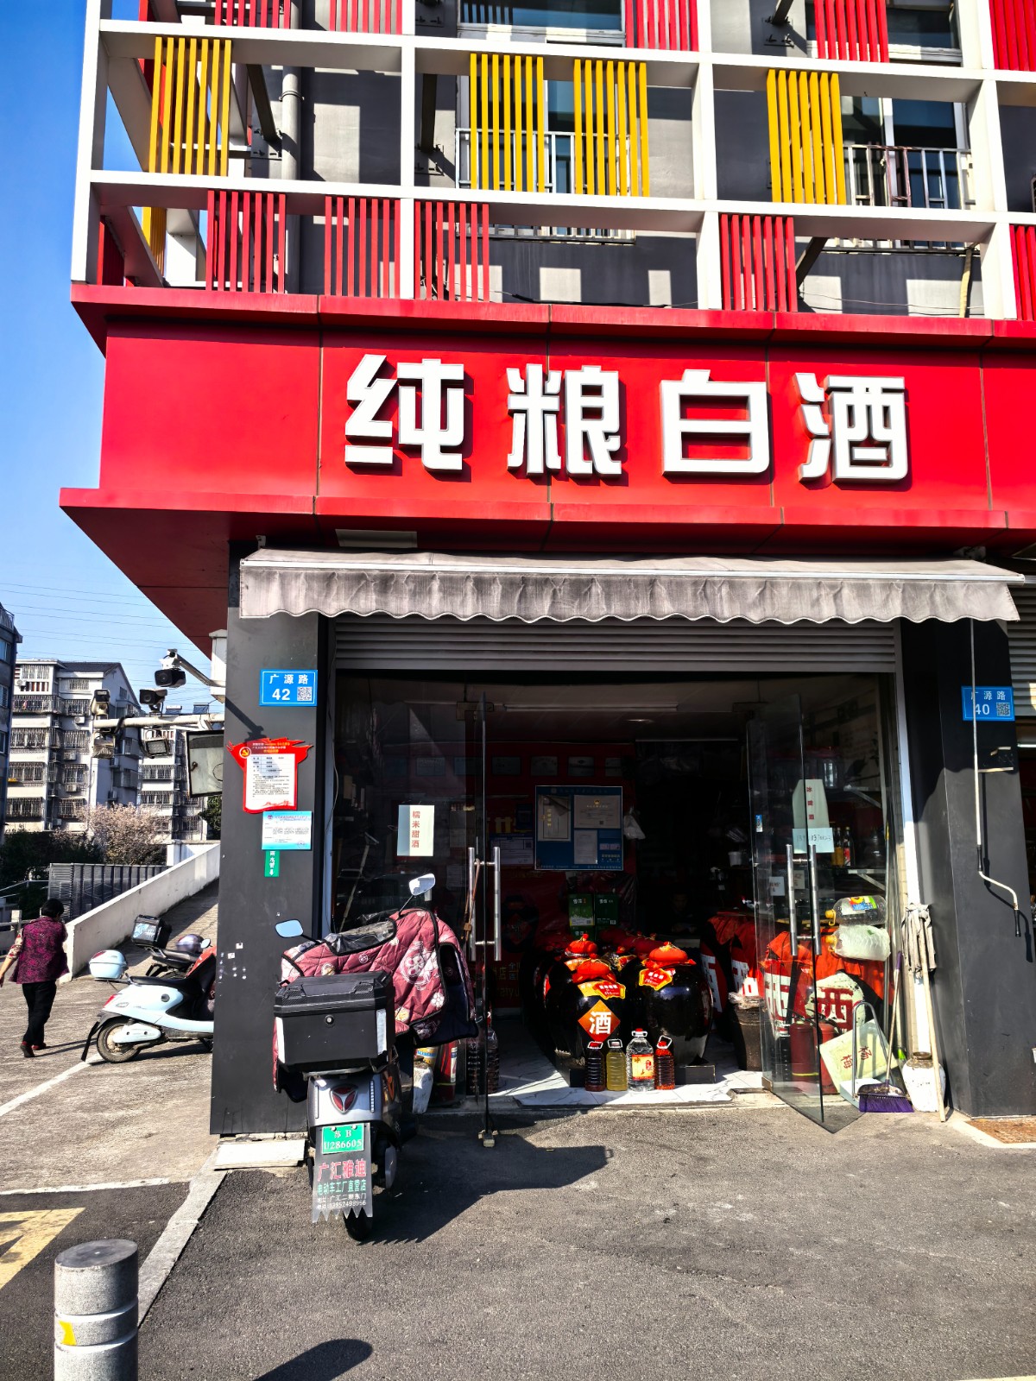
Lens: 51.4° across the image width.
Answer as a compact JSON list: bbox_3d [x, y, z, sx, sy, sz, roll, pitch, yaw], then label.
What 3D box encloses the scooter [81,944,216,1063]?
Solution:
[{"bbox_3d":[-3.067,2.795,9.734,1.680,1.080,0.680,0,-9,-2],"label":"scooter"}]

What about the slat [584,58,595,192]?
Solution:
[{"bbox_3d":[0.409,-3.179,6.132,0.035,0.857,0.066,0,-9,-5],"label":"slat"}]

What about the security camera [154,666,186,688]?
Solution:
[{"bbox_3d":[-1.715,-0.064,5.326,0.083,0.090,0.170,-2,2,10],"label":"security camera"}]

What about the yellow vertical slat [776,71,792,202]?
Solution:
[{"bbox_3d":[1.512,-3.135,6.113,0.033,0.832,0.037,0,-9,-5],"label":"yellow vertical slat"}]

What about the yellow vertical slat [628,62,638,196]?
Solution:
[{"bbox_3d":[0.650,-3.139,6.039,0.033,0.832,0.037,0,-9,-5],"label":"yellow vertical slat"}]

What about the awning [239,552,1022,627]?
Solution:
[{"bbox_3d":[0.638,-0.573,5.833,4.119,0.531,0.550,0,-9,-5],"label":"awning"}]

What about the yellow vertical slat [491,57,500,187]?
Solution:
[{"bbox_3d":[-0.122,-3.127,5.983,0.033,0.830,0.080,0,-9,-5],"label":"yellow vertical slat"}]

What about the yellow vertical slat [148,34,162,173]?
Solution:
[{"bbox_3d":[-1.954,-3.151,5.817,0.033,0.832,0.037,0,-9,-5],"label":"yellow vertical slat"}]

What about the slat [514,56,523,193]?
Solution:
[{"bbox_3d":[0.000,-3.127,5.994,0.033,0.830,0.080,0,-9,-5],"label":"slat"}]

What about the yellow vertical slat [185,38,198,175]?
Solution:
[{"bbox_3d":[-1.769,-3.150,5.833,0.033,0.832,0.037,0,-9,-5],"label":"yellow vertical slat"}]

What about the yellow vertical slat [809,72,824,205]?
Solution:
[{"bbox_3d":[1.699,-3.135,6.128,0.033,0.832,0.037,0,-9,-5],"label":"yellow vertical slat"}]

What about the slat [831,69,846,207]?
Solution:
[{"bbox_3d":[1.858,-3.173,6.260,0.035,0.857,0.066,0,-9,-5],"label":"slat"}]

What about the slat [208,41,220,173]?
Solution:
[{"bbox_3d":[-1.642,-3.137,5.854,0.033,0.830,0.080,0,-9,-5],"label":"slat"}]

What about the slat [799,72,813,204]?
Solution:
[{"bbox_3d":[1.635,-3.117,6.133,0.033,0.830,0.080,0,-9,-5],"label":"slat"}]

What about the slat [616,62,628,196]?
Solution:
[{"bbox_3d":[0.597,-3.178,6.149,0.035,0.857,0.066,0,-9,-5],"label":"slat"}]

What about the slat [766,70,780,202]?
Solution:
[{"bbox_3d":[1.452,-3.118,6.117,0.033,0.830,0.080,0,-9,-5],"label":"slat"}]

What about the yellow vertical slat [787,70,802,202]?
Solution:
[{"bbox_3d":[1.608,-3.174,6.238,0.035,0.857,0.066,0,-9,-5],"label":"yellow vertical slat"}]

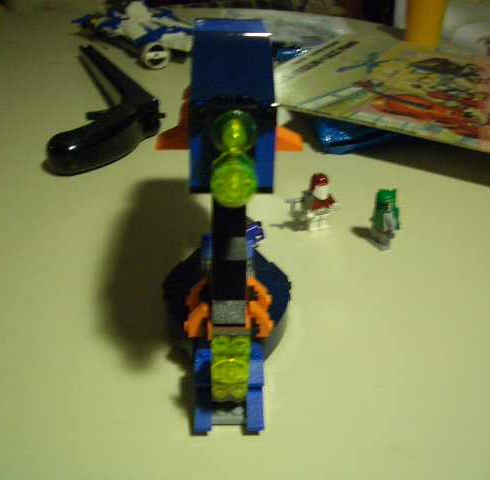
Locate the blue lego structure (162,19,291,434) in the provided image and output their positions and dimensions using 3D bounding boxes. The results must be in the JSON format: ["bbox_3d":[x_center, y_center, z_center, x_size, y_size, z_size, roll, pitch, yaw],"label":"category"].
[{"bbox_3d":[-0.008,-0.015,0.315,0.074,0.166,0.152,-1,30,-1],"label":"blue lego structure"}]

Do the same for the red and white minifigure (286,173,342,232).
[{"bbox_3d":[0.048,-0.026,0.456,0.035,0.042,0.023,-13,32,-21],"label":"red and white minifigure"}]

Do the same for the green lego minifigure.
[{"bbox_3d":[0.094,-0.015,0.437,0.021,0.043,0.022,-14,33,-23],"label":"green lego minifigure"}]

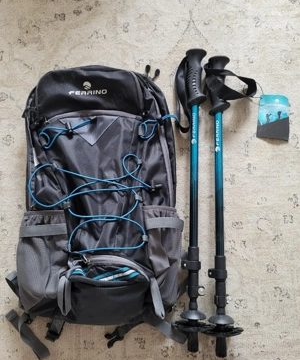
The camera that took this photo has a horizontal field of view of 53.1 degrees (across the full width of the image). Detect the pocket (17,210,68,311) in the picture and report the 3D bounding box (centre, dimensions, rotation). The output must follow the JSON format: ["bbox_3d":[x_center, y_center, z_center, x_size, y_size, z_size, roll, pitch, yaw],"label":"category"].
[{"bbox_3d":[-0.209,0.157,0.585,0.090,0.085,0.188,-3,80,18],"label":"pocket"}]

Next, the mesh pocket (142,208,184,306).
[{"bbox_3d":[0.025,0.147,0.587,0.073,0.085,0.190,3,80,-18],"label":"mesh pocket"}]

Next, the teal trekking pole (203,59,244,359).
[{"bbox_3d":[0.152,0.028,0.645,0.083,0.078,0.650,2,79,0],"label":"teal trekking pole"}]

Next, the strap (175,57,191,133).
[{"bbox_3d":[0.076,-0.195,0.694,0.038,0.035,0.186,0,81,0],"label":"strap"}]

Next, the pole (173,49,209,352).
[{"bbox_3d":[0.098,0.014,0.648,0.084,0.078,0.660,2,79,0],"label":"pole"}]

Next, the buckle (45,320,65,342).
[{"bbox_3d":[-0.196,0.312,0.620,0.032,0.014,0.042,20,81,3],"label":"buckle"}]

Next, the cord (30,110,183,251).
[{"bbox_3d":[-0.087,0.007,0.574,0.275,0.055,0.268,0,81,0],"label":"cord"}]

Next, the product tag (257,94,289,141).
[{"bbox_3d":[0.287,-0.144,0.700,0.068,0.007,0.103,3,81,1],"label":"product tag"}]

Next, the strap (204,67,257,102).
[{"bbox_3d":[0.185,-0.222,0.690,0.119,0.045,0.084,0,81,0],"label":"strap"}]

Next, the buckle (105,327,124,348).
[{"bbox_3d":[-0.072,0.328,0.620,0.046,0.012,0.031,-40,83,-6],"label":"buckle"}]

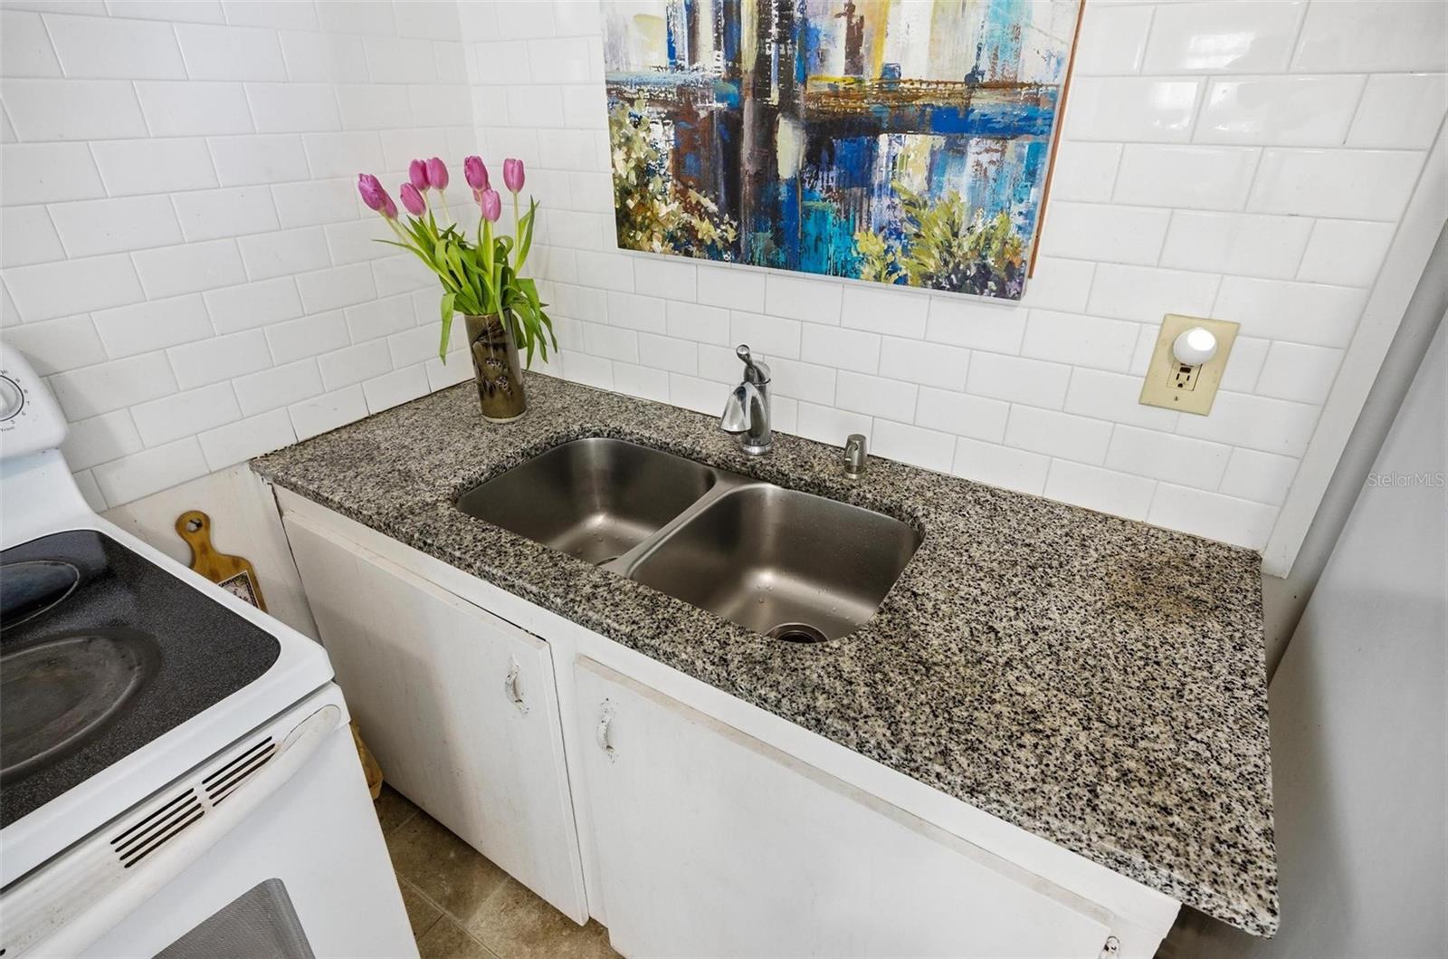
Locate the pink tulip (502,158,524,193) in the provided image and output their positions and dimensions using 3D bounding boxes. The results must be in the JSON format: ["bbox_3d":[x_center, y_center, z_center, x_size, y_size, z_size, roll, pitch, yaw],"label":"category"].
[{"bbox_3d":[-0.391,-0.566,1.345,0.039,0.059,0.039,-7,29,-13],"label":"pink tulip"}]

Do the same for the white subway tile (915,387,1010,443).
[{"bbox_3d":[0.406,-0.113,1.235,0.153,0.075,0.009,16,32,28],"label":"white subway tile"}]

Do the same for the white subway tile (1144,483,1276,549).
[{"bbox_3d":[0.729,0.050,1.082,0.151,0.072,0.008,16,32,28],"label":"white subway tile"}]

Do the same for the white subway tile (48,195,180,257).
[{"bbox_3d":[-0.905,-0.381,1.081,0.010,0.075,0.152,16,32,28],"label":"white subway tile"}]

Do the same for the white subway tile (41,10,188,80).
[{"bbox_3d":[-0.868,-0.618,1.038,0.010,0.075,0.153,16,32,28],"label":"white subway tile"}]

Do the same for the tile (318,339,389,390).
[{"bbox_3d":[-0.745,-0.234,1.464,0.010,0.075,0.153,16,32,28],"label":"tile"}]

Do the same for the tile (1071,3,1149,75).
[{"bbox_3d":[0.469,-0.571,0.943,0.152,0.075,0.010,16,32,28],"label":"tile"}]

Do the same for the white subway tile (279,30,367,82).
[{"bbox_3d":[-0.706,-0.743,1.279,0.009,0.075,0.155,16,32,28],"label":"white subway tile"}]

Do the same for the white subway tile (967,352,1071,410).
[{"bbox_3d":[0.474,-0.161,1.166,0.153,0.076,0.009,16,32,28],"label":"white subway tile"}]

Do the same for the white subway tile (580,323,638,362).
[{"bbox_3d":[-0.246,-0.304,1.599,0.153,0.075,0.009,16,32,28],"label":"white subway tile"}]

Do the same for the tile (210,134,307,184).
[{"bbox_3d":[-0.786,-0.543,1.227,0.010,0.075,0.153,16,32,28],"label":"tile"}]

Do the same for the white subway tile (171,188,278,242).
[{"bbox_3d":[-0.831,-0.446,1.210,0.009,0.075,0.155,16,32,28],"label":"white subway tile"}]

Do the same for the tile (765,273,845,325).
[{"bbox_3d":[0.144,-0.323,1.302,0.151,0.075,0.008,16,32,28],"label":"tile"}]

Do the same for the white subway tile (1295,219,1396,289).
[{"bbox_3d":[0.760,-0.278,0.886,0.073,0.075,0.010,16,32,28],"label":"white subway tile"}]

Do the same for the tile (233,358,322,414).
[{"bbox_3d":[-0.831,-0.173,1.352,0.009,0.075,0.155,16,32,28],"label":"tile"}]

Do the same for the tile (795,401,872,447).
[{"bbox_3d":[0.210,-0.101,1.375,0.152,0.076,0.010,16,32,28],"label":"tile"}]

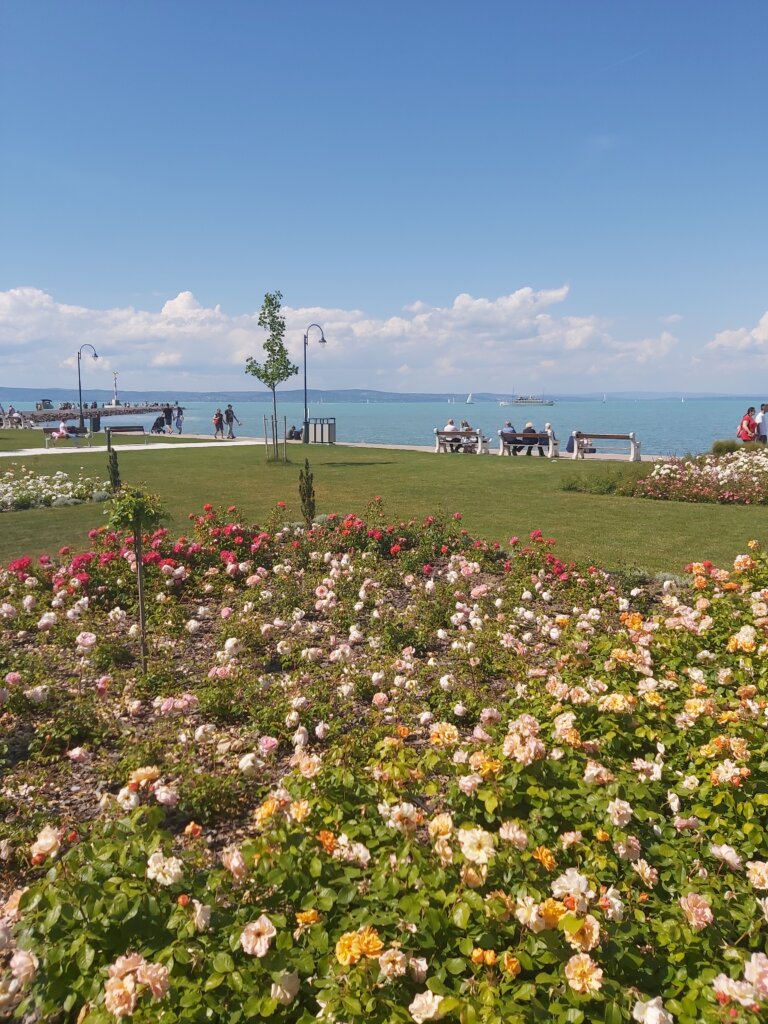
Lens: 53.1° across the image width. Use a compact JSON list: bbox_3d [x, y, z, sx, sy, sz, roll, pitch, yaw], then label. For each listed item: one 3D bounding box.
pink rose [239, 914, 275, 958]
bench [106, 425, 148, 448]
[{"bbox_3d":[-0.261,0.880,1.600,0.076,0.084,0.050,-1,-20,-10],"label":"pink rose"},{"bbox_3d":[-10.951,-3.188,32.677,1.700,0.800,0.650,-7,11,-40],"label":"bench"}]

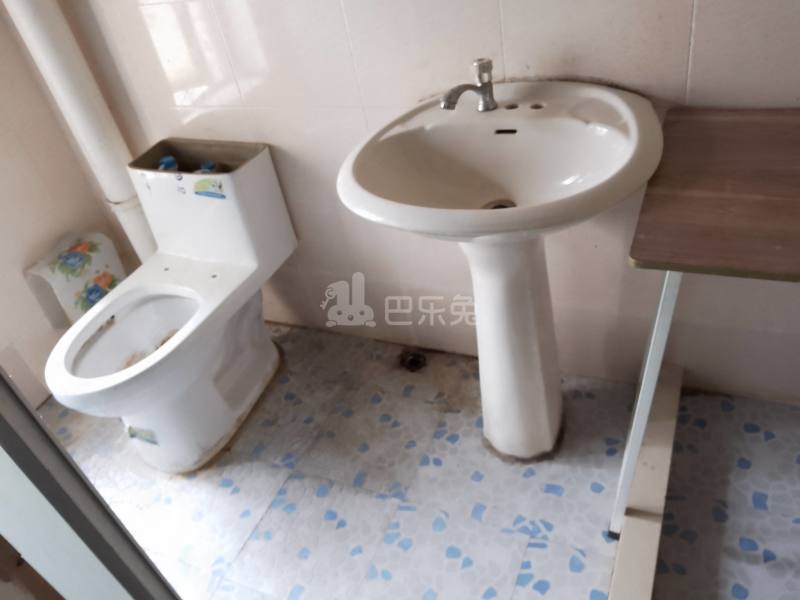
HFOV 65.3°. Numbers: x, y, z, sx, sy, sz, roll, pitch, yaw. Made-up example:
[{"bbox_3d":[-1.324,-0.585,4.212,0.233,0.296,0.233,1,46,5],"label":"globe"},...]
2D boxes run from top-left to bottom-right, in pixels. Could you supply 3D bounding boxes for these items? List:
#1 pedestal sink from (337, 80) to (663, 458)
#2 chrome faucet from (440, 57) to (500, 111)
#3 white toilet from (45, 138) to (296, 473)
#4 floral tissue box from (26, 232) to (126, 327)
[{"bbox_3d":[0.225,0.031,1.274,0.521,0.780,0.494,8,42,25],"label":"pedestal sink"},{"bbox_3d":[0.127,-0.387,1.154,0.115,0.092,0.037,-28,40,-20],"label":"chrome faucet"},{"bbox_3d":[-0.577,0.045,1.623,0.366,0.648,0.708,8,42,25],"label":"white toilet"},{"bbox_3d":[-1.011,-0.063,1.968,0.085,0.221,0.231,8,42,25],"label":"floral tissue box"}]

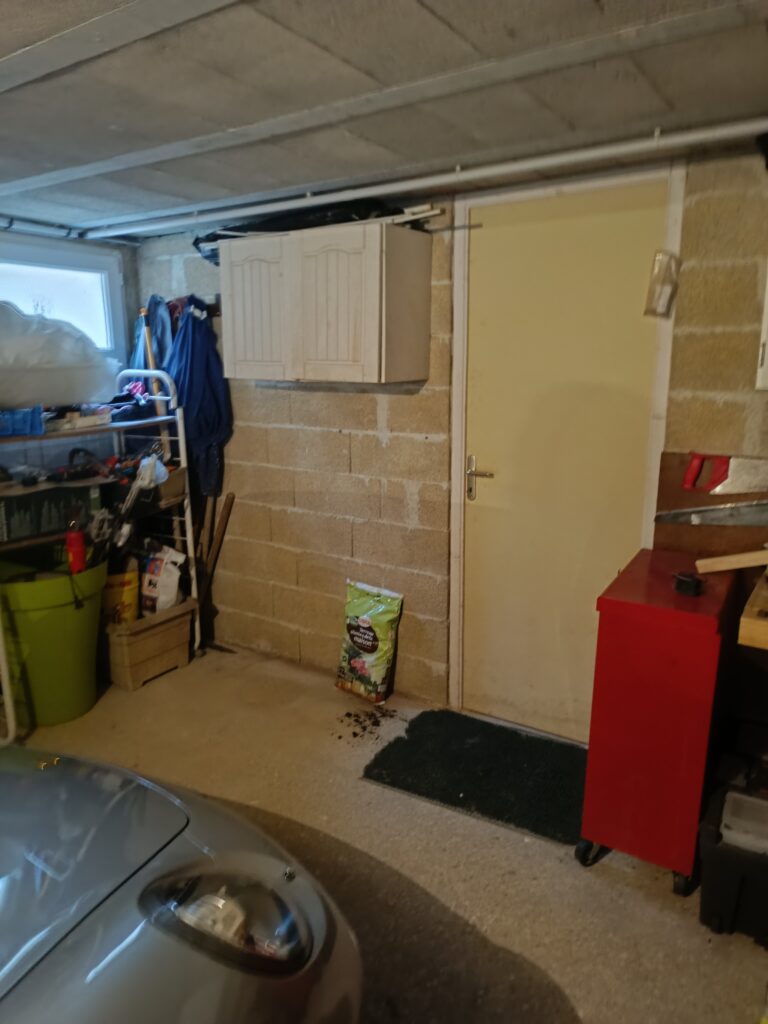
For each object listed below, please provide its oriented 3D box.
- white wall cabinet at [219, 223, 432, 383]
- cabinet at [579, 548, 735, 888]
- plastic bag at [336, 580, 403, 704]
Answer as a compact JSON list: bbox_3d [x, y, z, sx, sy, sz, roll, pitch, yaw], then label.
[{"bbox_3d":[-0.245,-0.823,2.898,0.805,0.553,0.340,8,16,32],"label":"white wall cabinet"},{"bbox_3d":[0.882,0.632,2.252,0.315,0.880,0.550,8,16,31],"label":"cabinet"},{"bbox_3d":[-0.066,0.597,3.256,0.295,0.500,0.120,8,12,32],"label":"plastic bag"}]

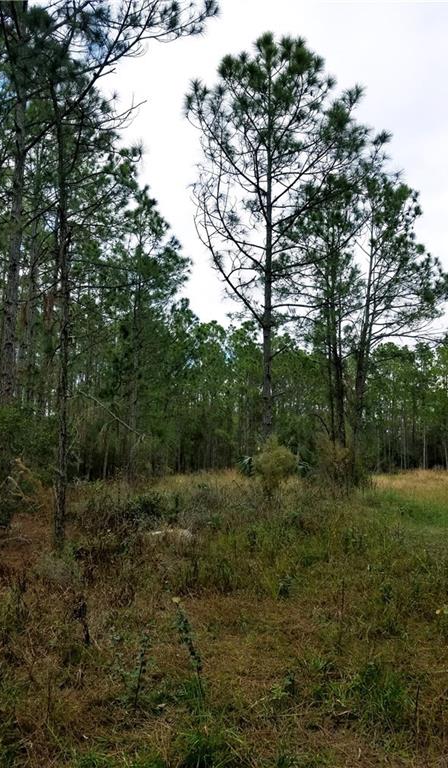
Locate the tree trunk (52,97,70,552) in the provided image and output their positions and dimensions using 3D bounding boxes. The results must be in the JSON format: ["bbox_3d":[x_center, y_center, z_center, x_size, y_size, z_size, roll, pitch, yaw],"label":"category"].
[{"bbox_3d":[-2.555,-1.105,9.002,0.250,7.297,0.250,0,-7,-16],"label":"tree trunk"}]

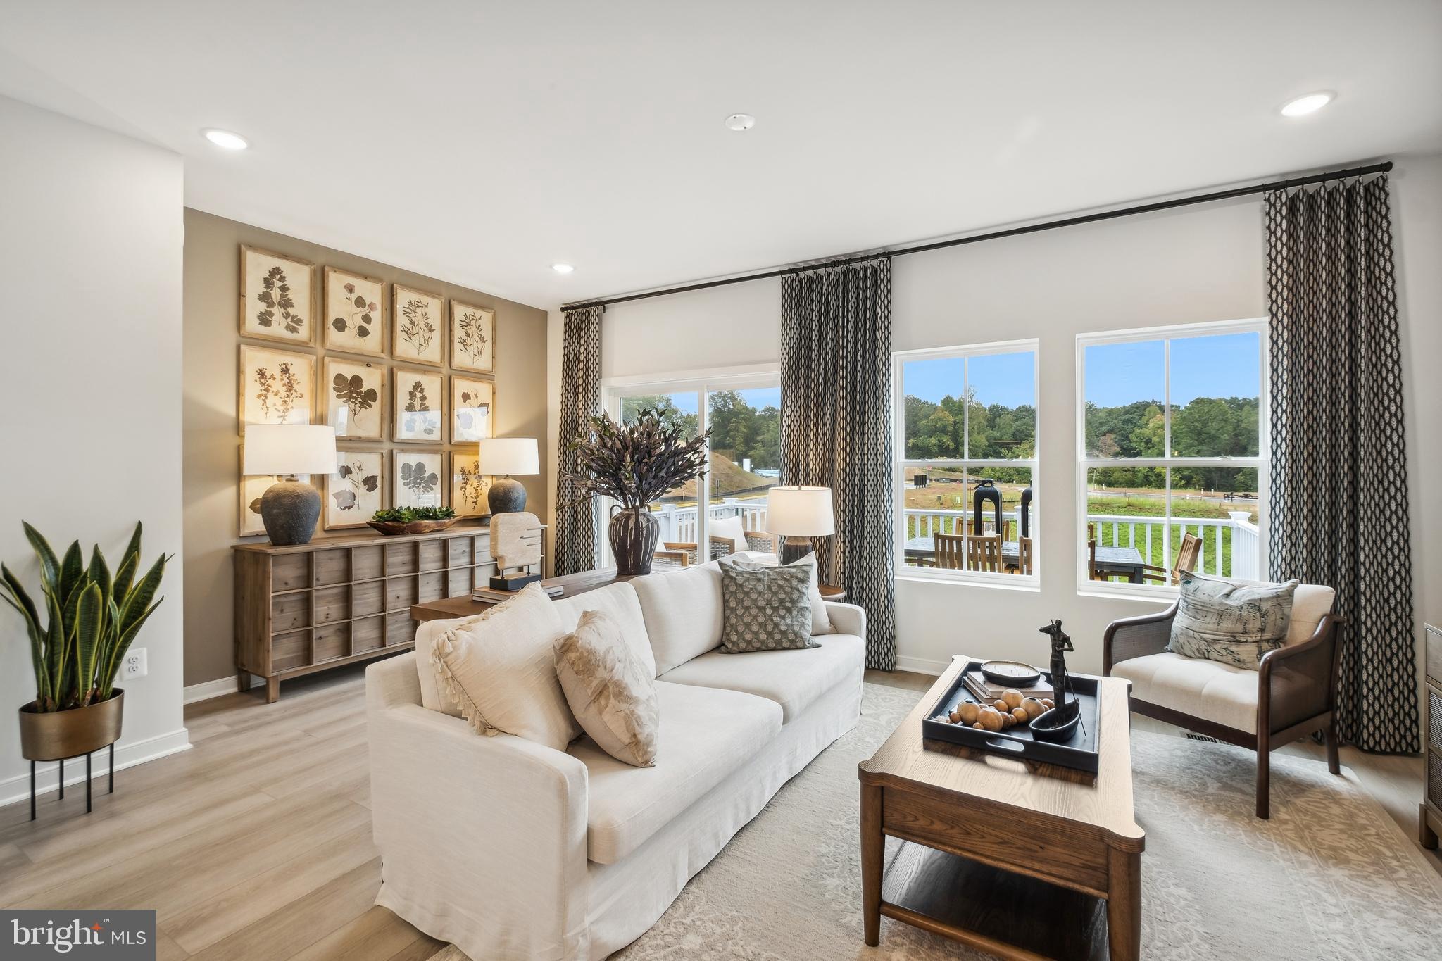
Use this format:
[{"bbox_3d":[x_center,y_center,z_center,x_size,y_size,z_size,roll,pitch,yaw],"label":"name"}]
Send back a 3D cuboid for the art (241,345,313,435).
[{"bbox_3d":[-2.673,-0.522,3.647,0.032,0.524,0.397,1,2,30],"label":"art"}]

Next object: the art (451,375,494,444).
[{"bbox_3d":[-1.996,-0.553,4.837,0.032,0.524,0.397,1,2,30],"label":"art"}]

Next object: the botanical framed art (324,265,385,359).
[{"bbox_3d":[-2.453,-1.110,4.022,0.032,0.524,0.397,1,2,30],"label":"botanical framed art"}]

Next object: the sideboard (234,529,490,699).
[{"bbox_3d":[-2.166,0.802,4.309,0.450,0.845,2.045,1,1,31],"label":"sideboard"}]

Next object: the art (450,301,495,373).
[{"bbox_3d":[-2.028,-1.160,4.921,0.030,0.541,0.409,1,1,31],"label":"art"}]

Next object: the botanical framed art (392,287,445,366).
[{"bbox_3d":[-2.228,-1.121,4.418,0.032,0.524,0.397,1,2,30],"label":"botanical framed art"}]

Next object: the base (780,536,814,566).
[{"bbox_3d":[0.475,0.514,3.679,0.200,0.339,0.200,1,2,30],"label":"base"}]

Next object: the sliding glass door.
[{"bbox_3d":[-0.202,0.199,4.841,1.870,2.050,0.120,1,1,31],"label":"sliding glass door"}]

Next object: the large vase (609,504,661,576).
[{"bbox_3d":[-0.468,0.312,3.244,0.270,0.370,0.270,0,1,0],"label":"large vase"}]

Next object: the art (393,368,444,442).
[{"bbox_3d":[-2.227,-0.543,4.432,0.032,0.524,0.397,1,2,30],"label":"art"}]

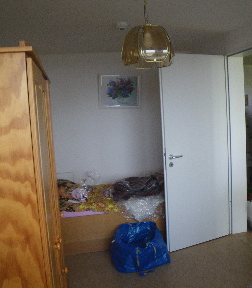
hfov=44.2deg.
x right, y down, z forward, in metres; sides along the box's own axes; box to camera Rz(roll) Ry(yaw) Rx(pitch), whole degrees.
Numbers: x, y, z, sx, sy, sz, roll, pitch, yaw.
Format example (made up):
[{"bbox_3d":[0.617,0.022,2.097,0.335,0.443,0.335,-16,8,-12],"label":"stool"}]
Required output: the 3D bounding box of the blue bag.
[{"bbox_3d":[0.130,1.039,3.236,0.560,0.340,0.420,-5,6,-11],"label":"blue bag"}]

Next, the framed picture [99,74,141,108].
[{"bbox_3d":[-0.084,-0.714,4.224,0.570,0.455,0.025,-2,5,-11],"label":"framed picture"}]

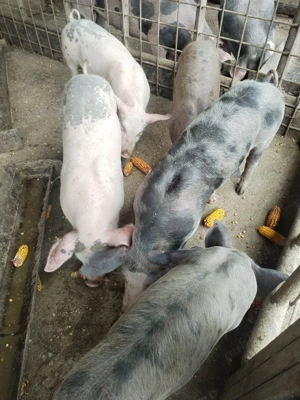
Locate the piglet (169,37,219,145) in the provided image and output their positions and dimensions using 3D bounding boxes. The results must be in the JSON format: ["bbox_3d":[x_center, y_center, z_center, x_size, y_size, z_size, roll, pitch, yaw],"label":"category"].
[{"bbox_3d":[0.277,-0.523,1.845,0.290,0.550,1.050,5,48,5],"label":"piglet"}]

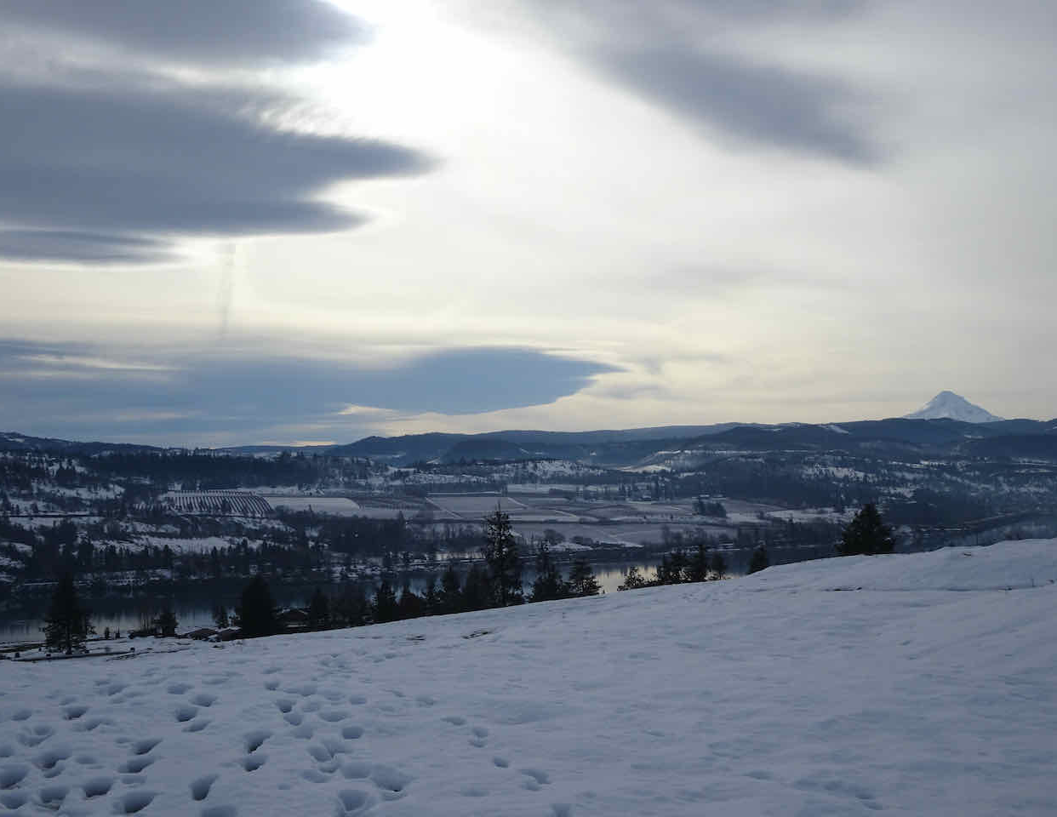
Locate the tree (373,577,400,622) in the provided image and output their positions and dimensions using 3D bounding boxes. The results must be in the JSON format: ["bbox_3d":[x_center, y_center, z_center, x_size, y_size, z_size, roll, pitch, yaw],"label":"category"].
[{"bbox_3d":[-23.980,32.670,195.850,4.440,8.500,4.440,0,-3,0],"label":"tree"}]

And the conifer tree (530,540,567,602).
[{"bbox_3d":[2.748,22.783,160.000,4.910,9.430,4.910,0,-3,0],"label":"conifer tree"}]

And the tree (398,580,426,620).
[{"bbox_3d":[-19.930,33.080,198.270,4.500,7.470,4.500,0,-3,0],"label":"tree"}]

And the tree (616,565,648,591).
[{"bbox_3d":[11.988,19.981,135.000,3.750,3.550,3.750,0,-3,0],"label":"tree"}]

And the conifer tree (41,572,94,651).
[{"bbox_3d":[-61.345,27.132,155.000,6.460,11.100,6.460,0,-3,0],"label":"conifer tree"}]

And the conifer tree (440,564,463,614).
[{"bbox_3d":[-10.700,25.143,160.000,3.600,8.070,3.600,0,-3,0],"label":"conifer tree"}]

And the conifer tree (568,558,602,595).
[{"bbox_3d":[8.620,26.760,182.850,5.190,6.890,5.190,0,-3,0],"label":"conifer tree"}]

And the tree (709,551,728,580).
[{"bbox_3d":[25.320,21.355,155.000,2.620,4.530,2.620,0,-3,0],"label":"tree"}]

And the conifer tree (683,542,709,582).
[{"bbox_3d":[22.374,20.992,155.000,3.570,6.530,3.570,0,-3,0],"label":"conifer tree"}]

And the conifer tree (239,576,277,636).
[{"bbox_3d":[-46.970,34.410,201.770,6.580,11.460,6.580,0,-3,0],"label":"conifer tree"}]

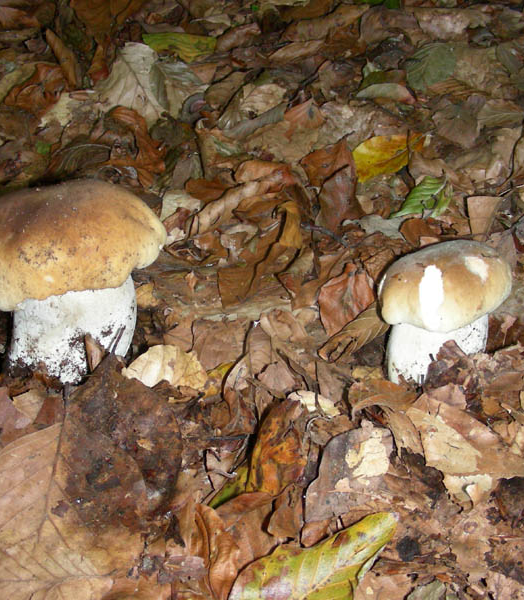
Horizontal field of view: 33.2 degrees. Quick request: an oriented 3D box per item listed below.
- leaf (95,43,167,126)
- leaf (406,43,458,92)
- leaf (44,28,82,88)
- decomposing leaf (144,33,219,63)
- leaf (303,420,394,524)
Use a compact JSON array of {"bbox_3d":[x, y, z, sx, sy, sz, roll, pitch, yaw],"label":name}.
[{"bbox_3d":[-0.137,-0.220,0.899,0.069,0.022,0.099,-7,71,-8],"label":"leaf"},{"bbox_3d":[0.186,-0.255,0.953,0.049,0.013,0.077,25,64,19],"label":"leaf"},{"bbox_3d":[-0.182,-0.220,0.798,0.025,0.025,0.090,-15,44,-16],"label":"leaf"},{"bbox_3d":[-0.077,-0.235,0.817,0.072,0.018,0.041,20,46,21],"label":"decomposing leaf"},{"bbox_3d":[0.046,0.090,0.466,0.043,0.020,0.063,20,46,21],"label":"leaf"}]

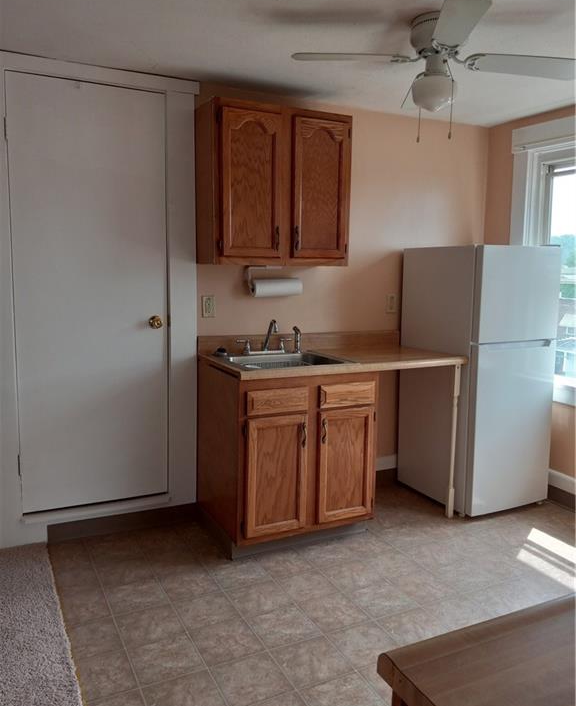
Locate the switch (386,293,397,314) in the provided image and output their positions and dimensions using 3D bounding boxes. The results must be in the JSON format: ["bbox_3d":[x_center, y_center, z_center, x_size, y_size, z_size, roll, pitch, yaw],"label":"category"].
[{"bbox_3d":[0.648,-0.306,3.721,0.073,0.115,0.012,-3,7,-27],"label":"switch"}]

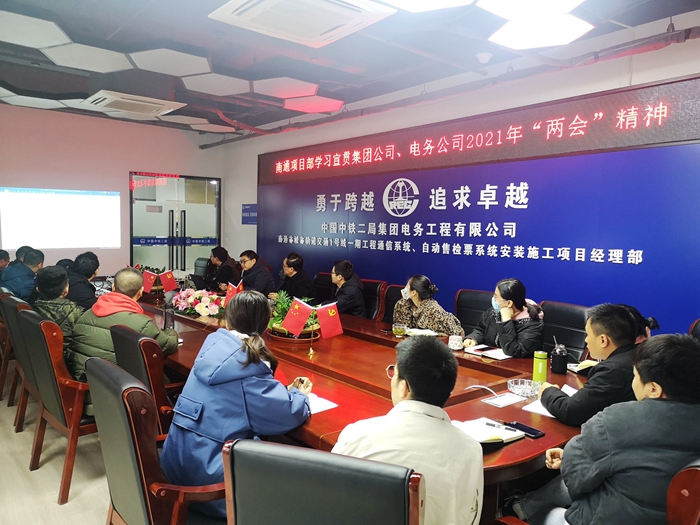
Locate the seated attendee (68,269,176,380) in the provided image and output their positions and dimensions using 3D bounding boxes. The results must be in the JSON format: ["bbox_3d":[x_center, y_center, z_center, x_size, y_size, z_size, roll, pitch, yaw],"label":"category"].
[{"bbox_3d":[-1.438,0.687,3.468,0.620,1.290,0.800,3,4,30],"label":"seated attendee"}]

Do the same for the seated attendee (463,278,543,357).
[{"bbox_3d":[1.245,0.753,4.151,0.720,1.280,0.580,0,4,-24],"label":"seated attendee"}]

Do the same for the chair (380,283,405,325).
[{"bbox_3d":[0.392,0.740,4.995,0.640,1.060,0.600,-2,5,-41],"label":"chair"}]

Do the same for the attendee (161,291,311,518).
[{"bbox_3d":[-0.528,0.775,2.382,0.560,1.280,0.880,4,5,41],"label":"attendee"}]

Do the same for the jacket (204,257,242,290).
[{"bbox_3d":[-1.759,0.253,7.388,0.520,0.660,0.540,0,4,-22],"label":"jacket"}]

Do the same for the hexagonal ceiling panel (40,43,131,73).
[{"bbox_3d":[-2.366,-1.877,4.970,0.800,0.060,0.710,-2,5,-40],"label":"hexagonal ceiling panel"}]

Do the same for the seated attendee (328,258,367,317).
[{"bbox_3d":[-0.139,0.598,5.439,0.800,1.270,0.540,-1,4,-24],"label":"seated attendee"}]

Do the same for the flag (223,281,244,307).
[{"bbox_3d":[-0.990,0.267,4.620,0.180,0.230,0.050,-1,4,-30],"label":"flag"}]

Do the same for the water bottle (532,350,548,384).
[{"bbox_3d":[1.075,0.595,3.080,0.072,0.200,0.072,3,4,18],"label":"water bottle"}]

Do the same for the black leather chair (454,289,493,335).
[{"bbox_3d":[0.980,0.808,5.027,0.610,1.050,0.660,5,5,42],"label":"black leather chair"}]

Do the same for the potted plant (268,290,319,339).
[{"bbox_3d":[-0.445,0.417,4.340,0.400,0.370,0.400,1,4,0],"label":"potted plant"}]

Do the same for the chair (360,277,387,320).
[{"bbox_3d":[0.061,0.715,6.158,0.660,1.050,0.610,-2,5,-39],"label":"chair"}]

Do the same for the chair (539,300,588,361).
[{"bbox_3d":[1.595,0.869,4.280,0.660,1.050,0.610,-2,5,-39],"label":"chair"}]

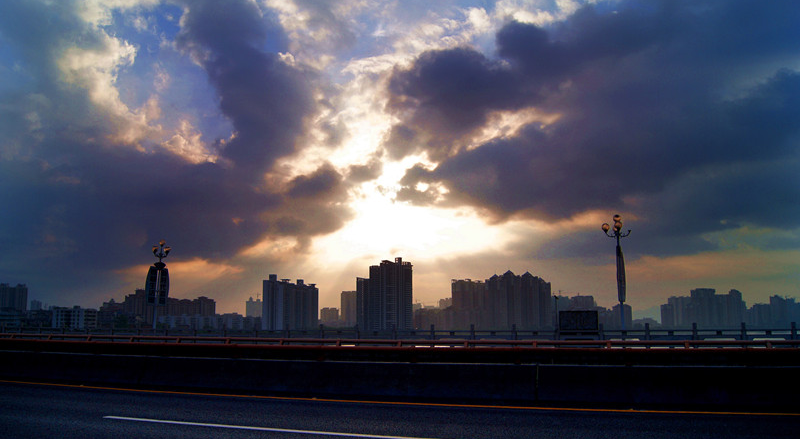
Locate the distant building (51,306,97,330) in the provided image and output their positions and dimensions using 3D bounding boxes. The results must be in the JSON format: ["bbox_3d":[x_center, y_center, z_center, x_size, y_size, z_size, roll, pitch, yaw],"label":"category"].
[{"bbox_3d":[-252.562,77.527,465.601,31.000,19.500,14.000,1,-10,-5],"label":"distant building"}]

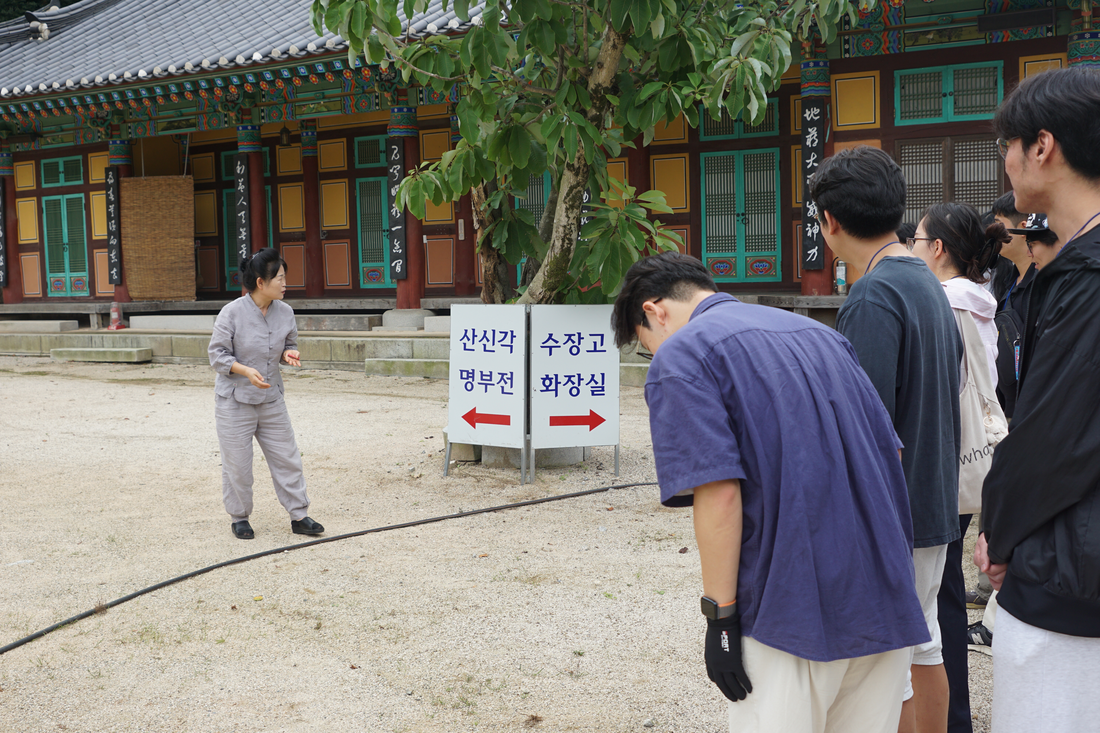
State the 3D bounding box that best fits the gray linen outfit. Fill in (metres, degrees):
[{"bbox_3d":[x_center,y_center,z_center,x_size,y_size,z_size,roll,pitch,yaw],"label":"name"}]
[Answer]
[{"bbox_3d":[-1.610,0.235,6.070,0.520,1.250,0.400,-4,5,-36],"label":"gray linen outfit"}]

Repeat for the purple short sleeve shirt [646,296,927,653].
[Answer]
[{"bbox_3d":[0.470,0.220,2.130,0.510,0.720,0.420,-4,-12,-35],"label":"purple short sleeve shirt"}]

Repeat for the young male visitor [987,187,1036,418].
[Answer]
[{"bbox_3d":[1.744,0.193,4.145,0.340,1.690,0.500,-2,4,-5],"label":"young male visitor"}]

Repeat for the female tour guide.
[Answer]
[{"bbox_3d":[-1.572,0.147,6.070,0.550,1.580,0.460,-4,5,-36],"label":"female tour guide"}]

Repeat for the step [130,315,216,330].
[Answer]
[{"bbox_3d":[-7.056,-0.838,20.926,2.120,0.250,0.400,1,5,26],"label":"step"}]

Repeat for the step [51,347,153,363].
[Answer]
[{"bbox_3d":[-7.989,-0.198,19.585,2.120,0.200,0.380,1,5,26],"label":"step"}]

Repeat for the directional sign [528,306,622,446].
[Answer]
[{"bbox_3d":[0.167,0.062,7.250,0.620,0.940,0.040,-3,5,-21],"label":"directional sign"}]

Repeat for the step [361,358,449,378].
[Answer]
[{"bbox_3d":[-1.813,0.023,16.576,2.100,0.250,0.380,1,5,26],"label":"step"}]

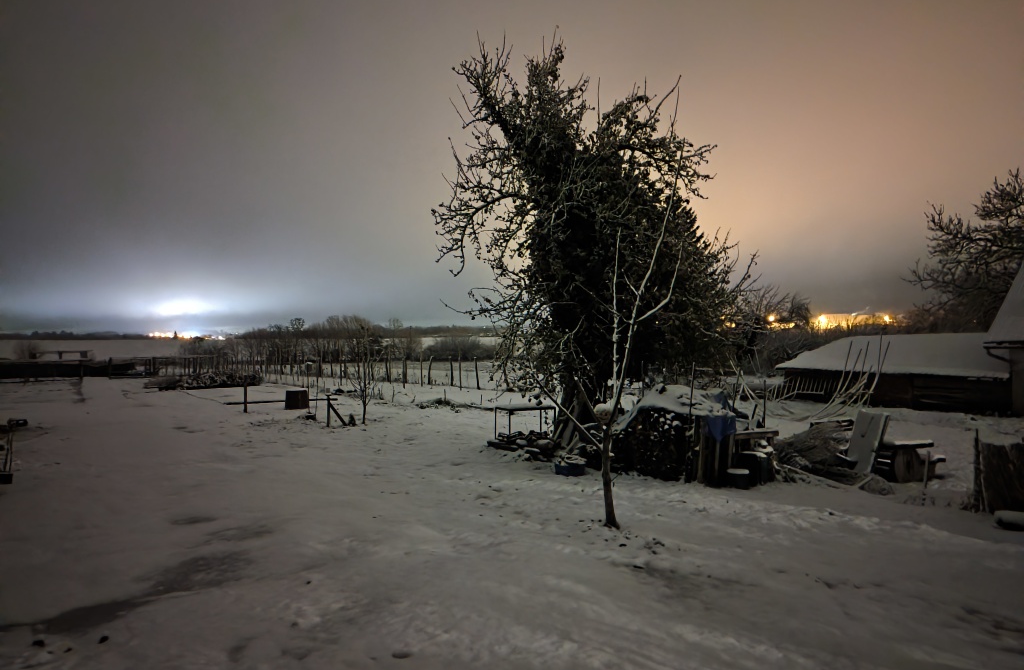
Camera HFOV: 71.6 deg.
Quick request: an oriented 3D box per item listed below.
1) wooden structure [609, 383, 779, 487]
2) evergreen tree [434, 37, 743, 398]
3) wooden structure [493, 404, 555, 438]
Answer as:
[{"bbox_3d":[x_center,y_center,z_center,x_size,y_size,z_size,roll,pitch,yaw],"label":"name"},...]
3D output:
[{"bbox_3d":[3.200,1.700,12.400,1.900,1.400,2.000,0,0,-44],"label":"wooden structure"},{"bbox_3d":[1.750,-2.100,16.300,6.800,9.000,6.000,0,0,0],"label":"evergreen tree"},{"bbox_3d":[0.330,2.020,15.600,1.250,0.780,0.750,0,0,-31],"label":"wooden structure"}]

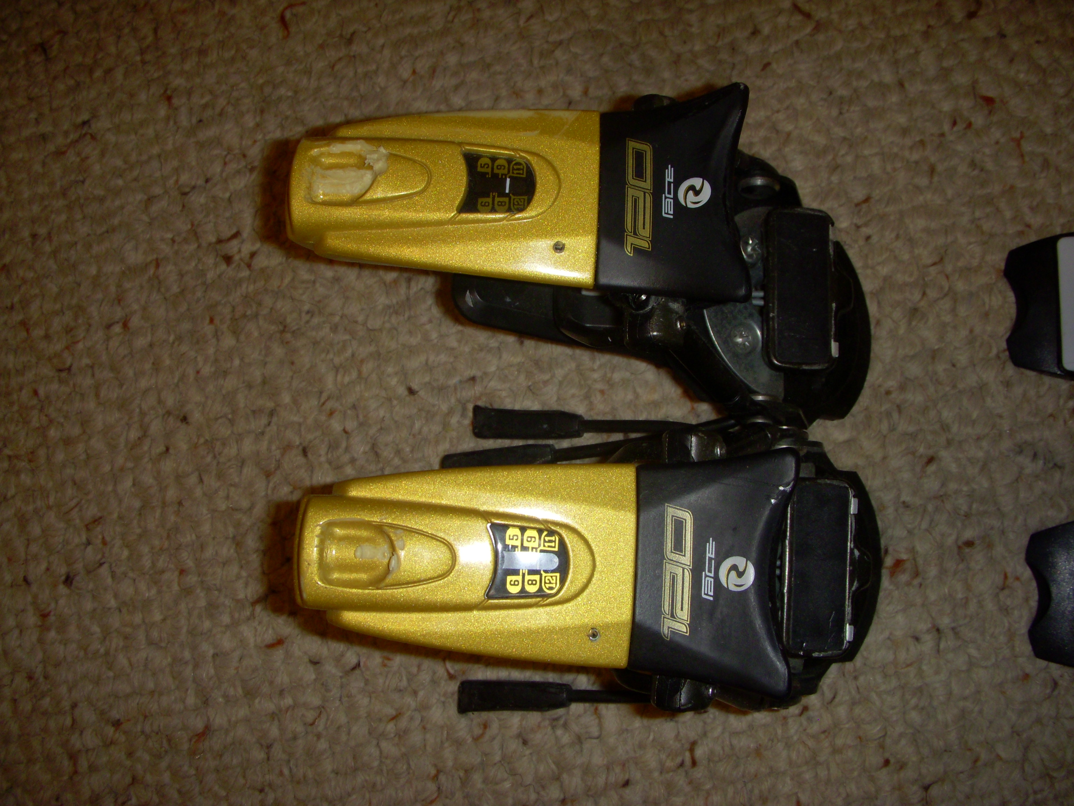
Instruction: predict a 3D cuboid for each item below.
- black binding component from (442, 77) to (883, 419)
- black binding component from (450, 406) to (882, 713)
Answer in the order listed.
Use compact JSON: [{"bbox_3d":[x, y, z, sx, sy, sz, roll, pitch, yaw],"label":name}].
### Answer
[{"bbox_3d":[0.050,-0.057,0.436,0.163,0.080,0.107,1,70,0],"label":"black binding component"},{"bbox_3d":[0.051,0.053,0.405,0.155,0.080,0.110,3,78,1],"label":"black binding component"}]

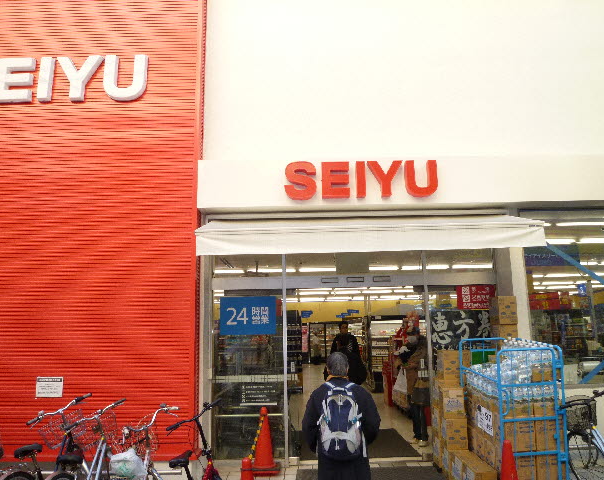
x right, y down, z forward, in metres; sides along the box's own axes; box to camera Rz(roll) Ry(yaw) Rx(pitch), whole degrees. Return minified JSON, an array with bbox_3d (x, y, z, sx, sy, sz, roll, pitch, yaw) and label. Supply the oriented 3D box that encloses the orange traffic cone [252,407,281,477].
[{"bbox_3d":[-0.429,2.380,5.541,0.350,0.720,0.350,-1,-11,-2],"label":"orange traffic cone"}]

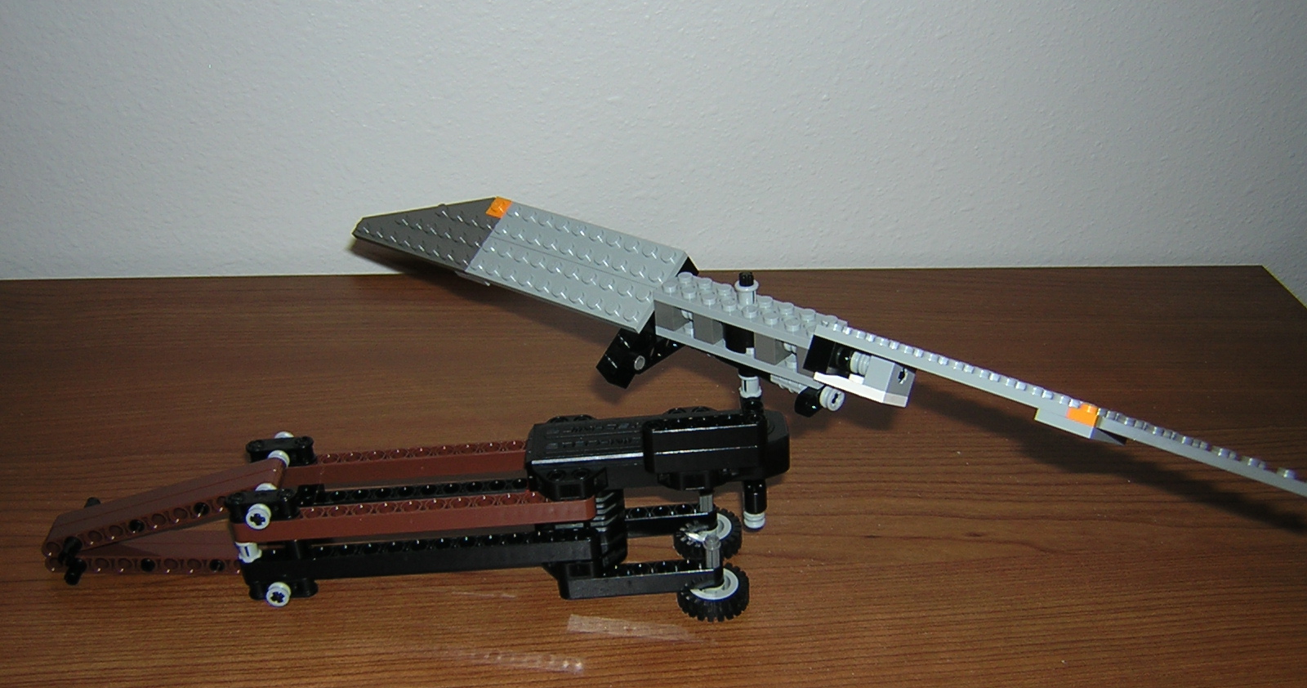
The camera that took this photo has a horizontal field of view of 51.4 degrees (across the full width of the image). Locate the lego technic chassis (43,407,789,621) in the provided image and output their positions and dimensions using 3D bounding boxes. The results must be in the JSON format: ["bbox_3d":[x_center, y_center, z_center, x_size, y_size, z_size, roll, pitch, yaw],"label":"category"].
[{"bbox_3d":[-0.082,0.046,0.451,0.253,0.072,0.056,1,28,-3],"label":"lego technic chassis"}]

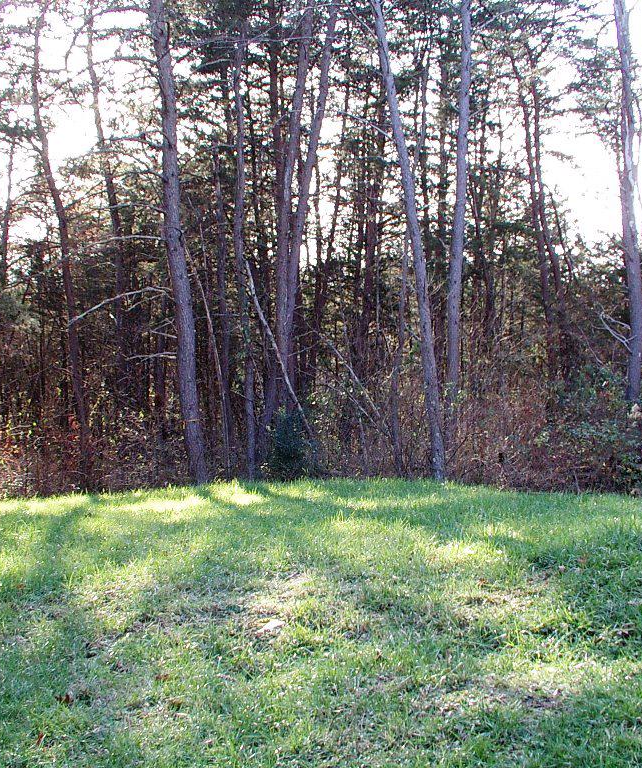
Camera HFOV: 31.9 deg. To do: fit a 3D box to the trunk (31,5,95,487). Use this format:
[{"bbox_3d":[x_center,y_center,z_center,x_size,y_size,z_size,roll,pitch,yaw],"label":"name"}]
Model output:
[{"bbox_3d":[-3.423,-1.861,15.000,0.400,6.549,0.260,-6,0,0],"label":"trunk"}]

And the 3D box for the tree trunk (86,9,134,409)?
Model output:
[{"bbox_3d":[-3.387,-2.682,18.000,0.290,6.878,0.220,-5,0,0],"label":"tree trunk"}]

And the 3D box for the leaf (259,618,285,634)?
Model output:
[{"bbox_3d":[-0.280,1.402,6.500,0.150,0.050,0.130,0,0,0],"label":"leaf"}]

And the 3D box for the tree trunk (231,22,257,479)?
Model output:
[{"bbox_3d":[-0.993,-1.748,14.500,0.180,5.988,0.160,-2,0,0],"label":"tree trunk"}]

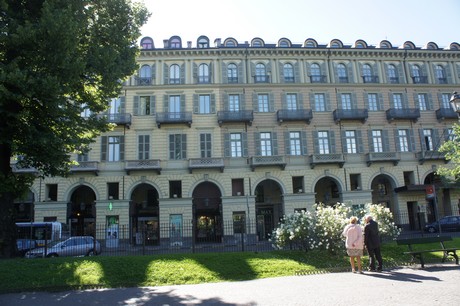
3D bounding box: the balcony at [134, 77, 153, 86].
[{"bbox_3d":[-9.053,-7.490,36.117,1.720,0.850,0.550,-2,-11,-5],"label":"balcony"}]

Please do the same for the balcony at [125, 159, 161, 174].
[{"bbox_3d":[-8.508,1.328,33.902,3.500,1.270,1.000,-2,-12,-4],"label":"balcony"}]

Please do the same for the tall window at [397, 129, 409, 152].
[{"bbox_3d":[17.139,-1.137,34.352,1.164,2.238,0.250,-2,-12,-5],"label":"tall window"}]

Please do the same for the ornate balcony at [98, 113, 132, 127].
[{"bbox_3d":[-11.629,-3.320,34.890,3.350,1.180,1.000,-2,-11,-5],"label":"ornate balcony"}]

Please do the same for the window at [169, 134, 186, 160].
[{"bbox_3d":[-5.661,-0.593,37.171,1.850,2.800,0.250,-2,-13,-5],"label":"window"}]

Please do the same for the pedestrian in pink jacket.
[{"bbox_3d":[3.602,2.659,9.973,0.550,1.580,0.380,-5,-11,11],"label":"pedestrian in pink jacket"}]

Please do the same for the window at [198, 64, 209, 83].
[{"bbox_3d":[-2.598,-7.798,34.106,1.032,2.038,0.250,-2,-12,-5],"label":"window"}]

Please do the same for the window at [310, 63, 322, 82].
[{"bbox_3d":[9.485,-8.791,37.949,1.170,2.400,0.220,-2,-12,-4],"label":"window"}]

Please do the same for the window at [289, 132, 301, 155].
[{"bbox_3d":[6.757,-0.946,35.249,1.100,2.480,0.250,-2,-12,-4],"label":"window"}]

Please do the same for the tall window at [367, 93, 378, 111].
[{"bbox_3d":[16.764,-6.058,40.550,1.400,2.250,0.250,-2,-13,-5],"label":"tall window"}]

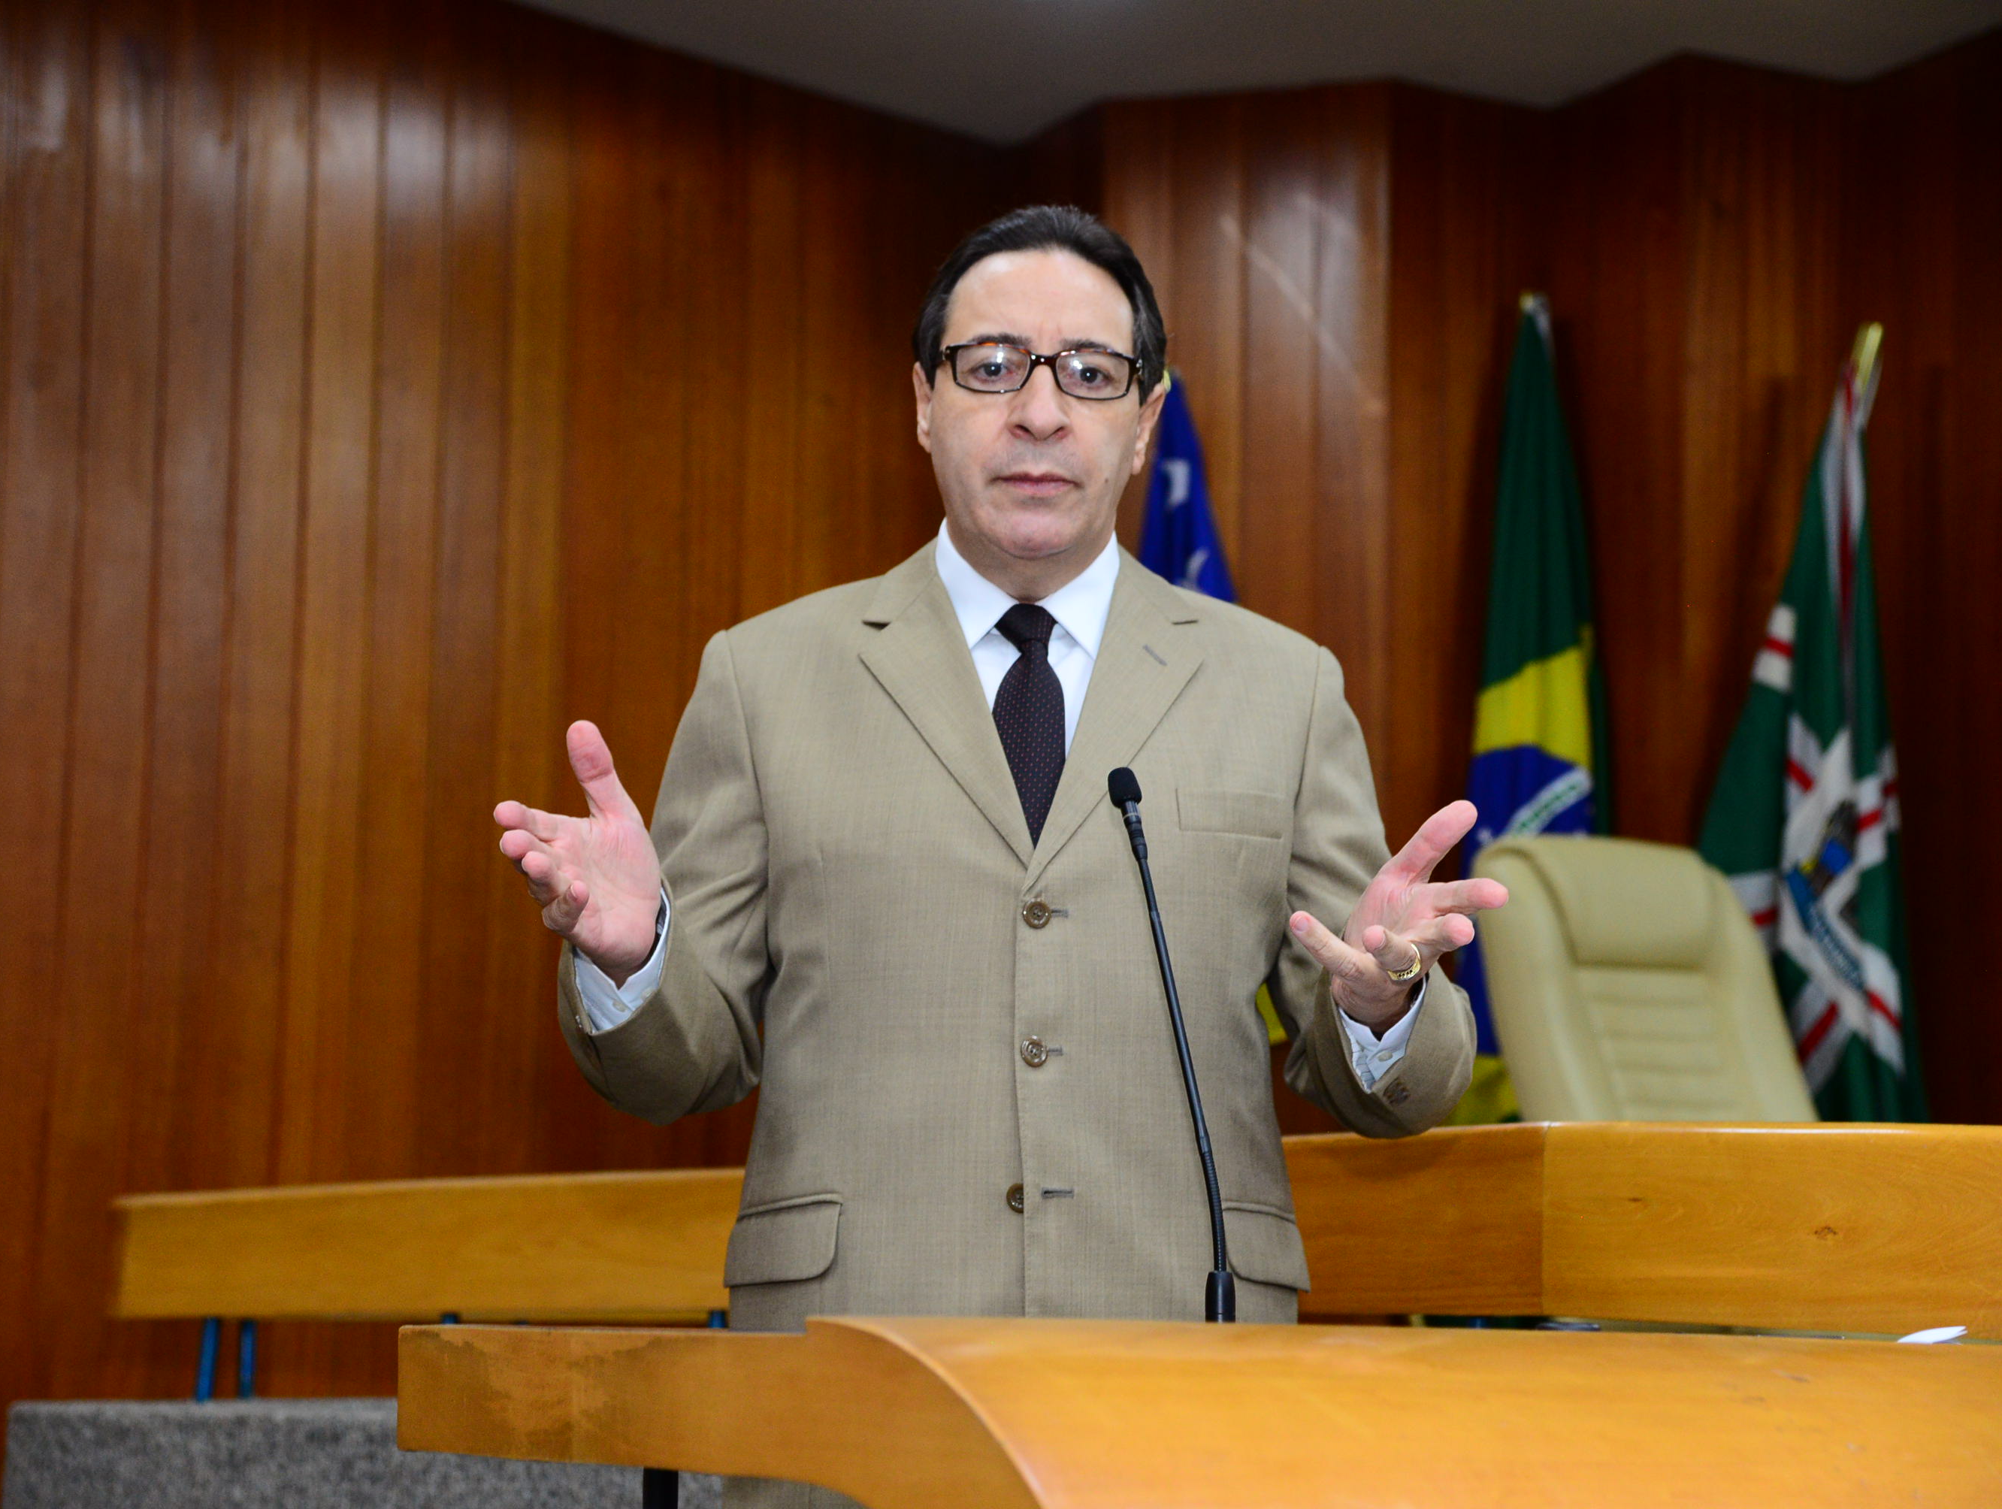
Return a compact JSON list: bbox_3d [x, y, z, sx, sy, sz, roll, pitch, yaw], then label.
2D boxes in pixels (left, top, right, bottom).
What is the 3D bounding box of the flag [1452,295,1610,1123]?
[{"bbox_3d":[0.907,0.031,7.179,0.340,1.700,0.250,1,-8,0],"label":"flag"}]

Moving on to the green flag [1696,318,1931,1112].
[{"bbox_3d":[1.382,0.061,6.986,0.390,1.600,0.270,1,-8,0],"label":"green flag"}]

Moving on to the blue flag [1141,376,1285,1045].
[{"bbox_3d":[0.329,0.020,7.300,0.360,1.400,0.250,1,-8,0],"label":"blue flag"}]

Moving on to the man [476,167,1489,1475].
[{"bbox_3d":[-0.003,0.453,2.718,0.640,1.730,0.500,1,-8,0],"label":"man"}]

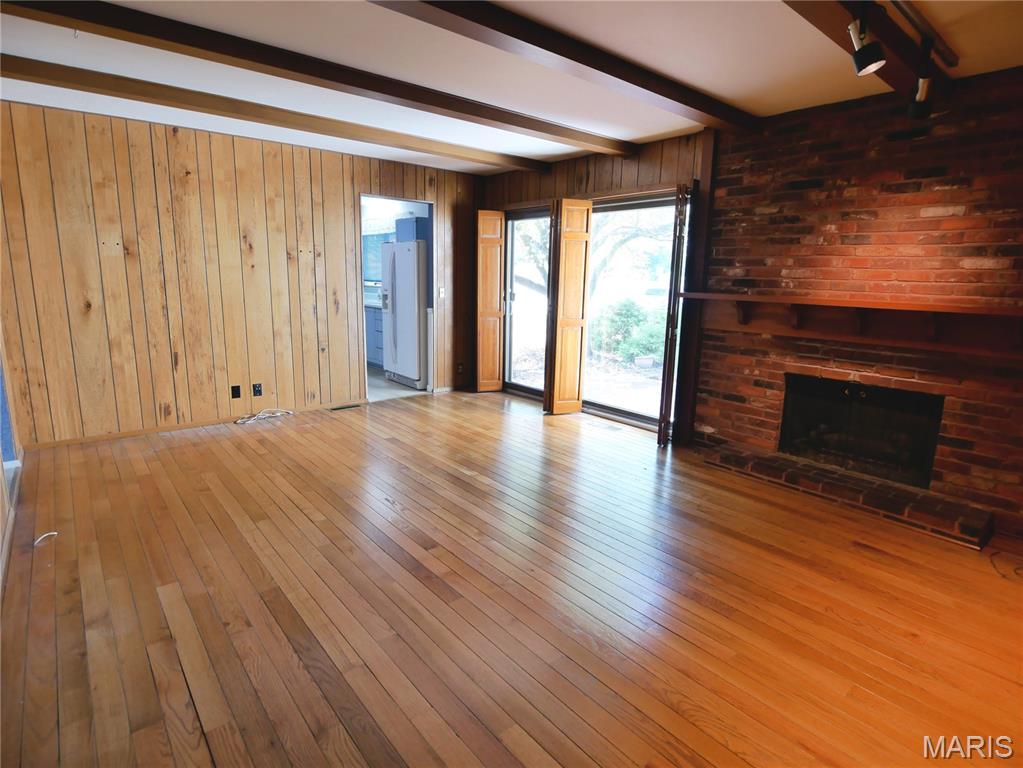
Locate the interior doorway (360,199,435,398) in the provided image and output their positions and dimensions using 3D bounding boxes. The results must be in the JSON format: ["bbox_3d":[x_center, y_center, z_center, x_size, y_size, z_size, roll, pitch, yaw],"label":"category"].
[{"bbox_3d":[-1.193,-0.881,5.677,0.820,2.070,0.130,-8,14,-40],"label":"interior doorway"}]

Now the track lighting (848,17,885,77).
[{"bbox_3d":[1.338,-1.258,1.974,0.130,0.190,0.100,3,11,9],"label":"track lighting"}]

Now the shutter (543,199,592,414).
[{"bbox_3d":[0.545,-0.722,5.142,0.320,2.010,0.130,-5,13,-29],"label":"shutter"}]

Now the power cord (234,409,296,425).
[{"bbox_3d":[-2.256,0.288,4.877,0.530,0.050,0.160,-8,14,-40],"label":"power cord"}]

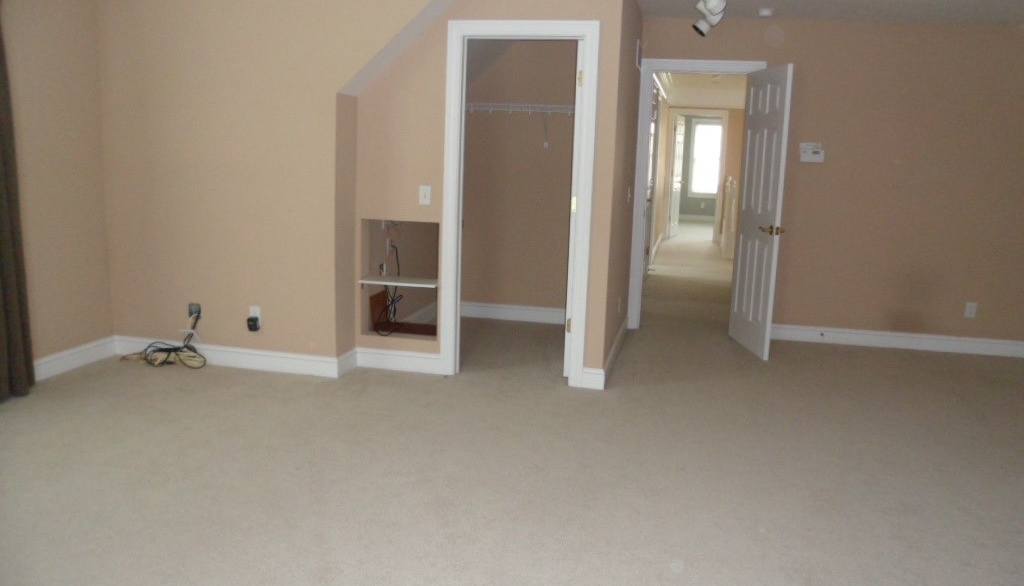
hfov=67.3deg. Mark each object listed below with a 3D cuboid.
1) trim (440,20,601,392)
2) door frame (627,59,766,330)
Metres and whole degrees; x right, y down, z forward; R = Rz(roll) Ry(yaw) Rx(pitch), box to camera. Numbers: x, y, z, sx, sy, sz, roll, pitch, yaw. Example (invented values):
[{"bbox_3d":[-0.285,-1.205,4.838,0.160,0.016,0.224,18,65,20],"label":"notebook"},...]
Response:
[{"bbox_3d":[0.037,-0.516,4.673,0.904,2.154,0.120,4,11,12],"label":"trim"},{"bbox_3d":[1.453,-0.739,6.152,0.927,2.145,0.140,4,11,12],"label":"door frame"}]

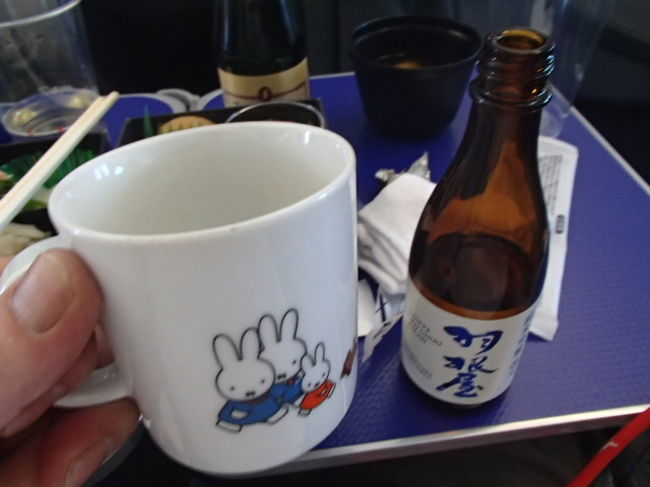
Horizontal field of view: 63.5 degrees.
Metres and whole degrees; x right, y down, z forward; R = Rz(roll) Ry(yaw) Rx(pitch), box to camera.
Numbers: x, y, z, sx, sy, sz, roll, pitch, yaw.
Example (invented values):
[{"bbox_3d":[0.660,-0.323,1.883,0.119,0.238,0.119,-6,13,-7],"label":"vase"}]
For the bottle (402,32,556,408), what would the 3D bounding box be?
[{"bbox_3d":[0.060,0.001,0.201,0.054,0.157,0.054,2,43,7],"label":"bottle"}]

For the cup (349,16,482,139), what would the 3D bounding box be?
[{"bbox_3d":[0.068,-0.126,0.405,0.093,0.062,0.093,4,44,8],"label":"cup"}]

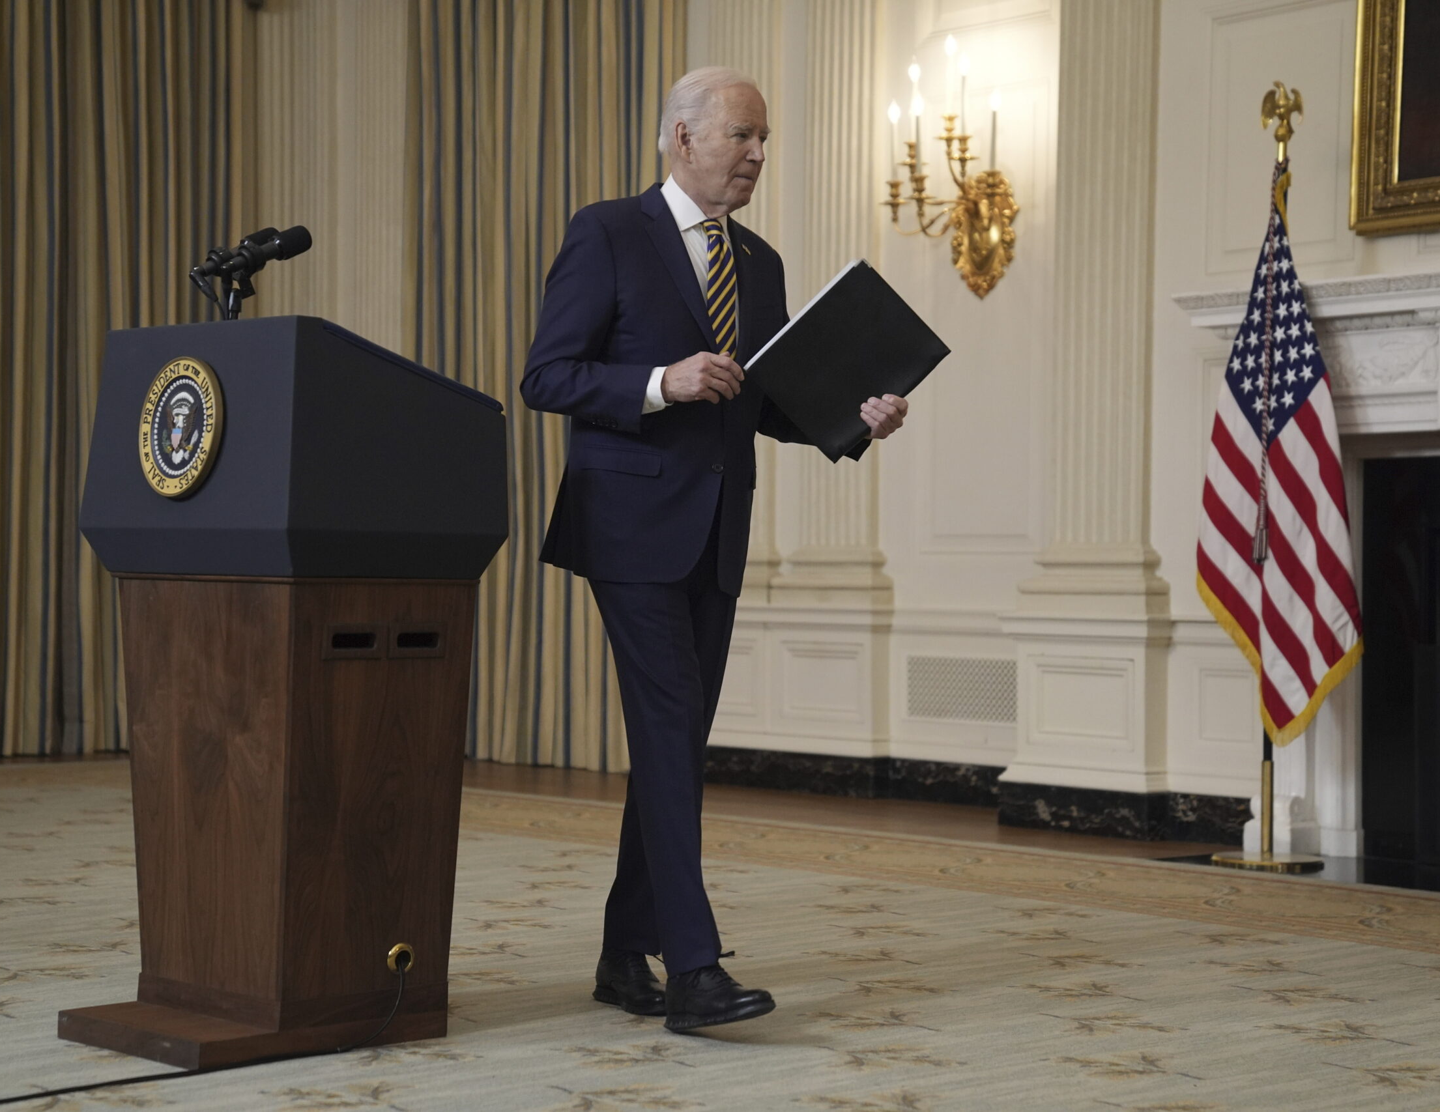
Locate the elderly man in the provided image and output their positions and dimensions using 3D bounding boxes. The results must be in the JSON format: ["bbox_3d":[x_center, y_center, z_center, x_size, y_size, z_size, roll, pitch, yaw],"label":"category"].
[{"bbox_3d":[-0.032,-0.013,5.209,0.570,1.800,0.640,2,-1,-43],"label":"elderly man"}]

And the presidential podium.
[{"bbox_3d":[-0.825,0.228,5.161,0.556,1.295,0.670,2,-1,-43],"label":"presidential podium"}]

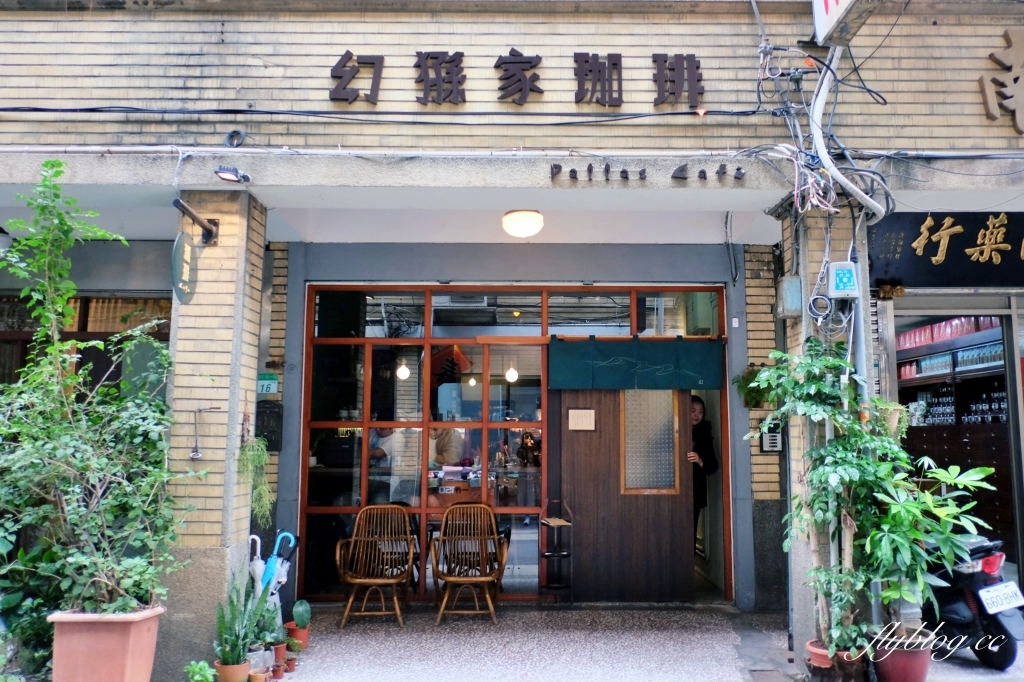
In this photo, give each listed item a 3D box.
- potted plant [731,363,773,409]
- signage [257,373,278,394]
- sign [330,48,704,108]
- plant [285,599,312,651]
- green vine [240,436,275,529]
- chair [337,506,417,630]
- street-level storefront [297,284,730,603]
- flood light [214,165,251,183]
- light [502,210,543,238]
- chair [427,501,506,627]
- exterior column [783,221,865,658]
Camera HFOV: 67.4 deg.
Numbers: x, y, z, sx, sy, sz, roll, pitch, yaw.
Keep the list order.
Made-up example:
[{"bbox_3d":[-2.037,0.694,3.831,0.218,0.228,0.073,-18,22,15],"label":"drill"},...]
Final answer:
[{"bbox_3d":[1.920,0.355,6.129,0.300,0.360,0.220,0,-7,0],"label":"potted plant"},{"bbox_3d":[-1.970,0.345,6.194,0.175,0.160,0.020,0,-7,0],"label":"signage"},{"bbox_3d":[0.030,-1.665,4.880,2.373,0.381,0.060,0,-7,0],"label":"sign"},{"bbox_3d":[-1.397,1.860,5.078,0.170,0.290,0.170,0,-7,0],"label":"plant"},{"bbox_3d":[-1.627,0.901,4.891,0.180,0.570,0.220,0,-7,0],"label":"green vine"},{"bbox_3d":[-1.005,1.689,5.838,0.580,0.810,0.560,0,-7,0],"label":"chair"},{"bbox_3d":[0.035,0.787,6.281,3.501,2.560,0.100,0,-7,0],"label":"street-level storefront"},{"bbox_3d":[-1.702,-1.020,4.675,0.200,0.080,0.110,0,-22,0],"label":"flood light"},{"bbox_3d":[0.079,-0.883,5.794,0.300,0.190,0.300,0,-7,0],"label":"light"},{"bbox_3d":[-0.321,1.701,5.920,0.580,0.810,0.560,0,-7,0],"label":"chair"},{"bbox_3d":[2.050,0.514,4.943,0.415,2.915,0.360,0,-7,0],"label":"exterior column"}]

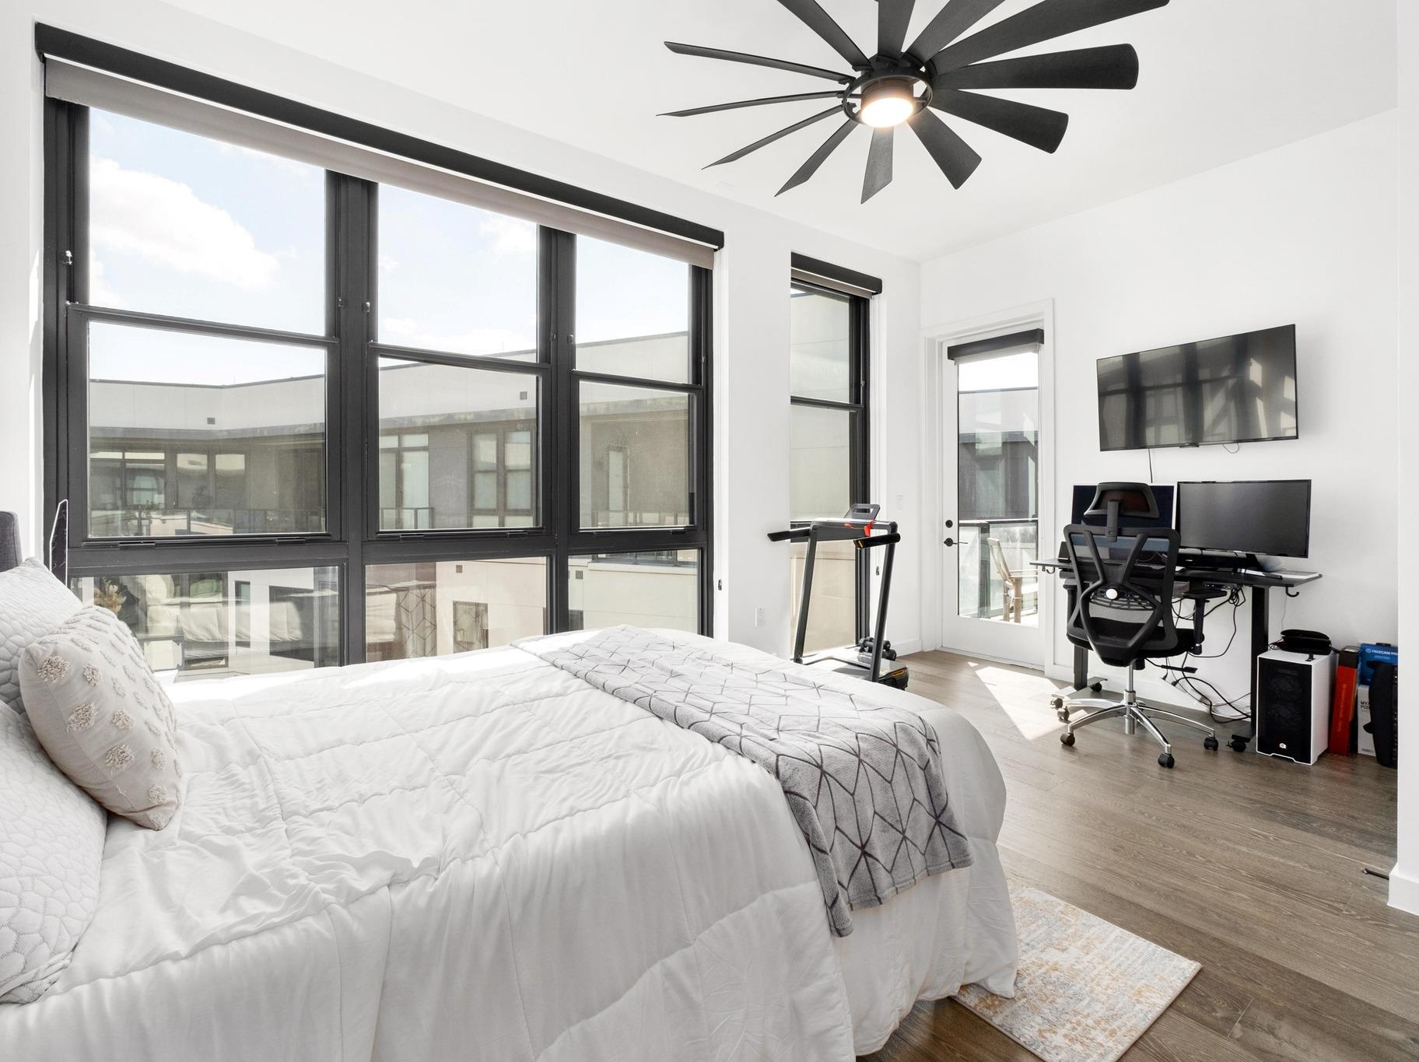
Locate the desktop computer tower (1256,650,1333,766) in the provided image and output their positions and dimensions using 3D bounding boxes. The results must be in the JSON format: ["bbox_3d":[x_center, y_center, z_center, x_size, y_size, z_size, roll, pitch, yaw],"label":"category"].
[{"bbox_3d":[2.829,0.826,3.206,0.398,0.459,0.209,-1,2,-37],"label":"desktop computer tower"}]

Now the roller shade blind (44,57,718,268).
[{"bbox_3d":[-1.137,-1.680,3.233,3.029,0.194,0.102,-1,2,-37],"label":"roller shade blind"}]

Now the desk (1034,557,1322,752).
[{"bbox_3d":[2.485,0.624,3.623,0.592,0.826,1.214,-1,2,-38],"label":"desk"}]

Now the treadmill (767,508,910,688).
[{"bbox_3d":[0.616,0.422,4.160,1.224,1.173,0.694,-1,2,-37],"label":"treadmill"}]

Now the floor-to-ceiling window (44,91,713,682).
[{"bbox_3d":[-1.226,-0.349,3.352,3.040,2.632,0.122,-1,2,-37],"label":"floor-to-ceiling window"}]

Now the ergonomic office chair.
[{"bbox_3d":[2.102,0.413,3.317,0.663,1.275,0.653,-1,2,-37],"label":"ergonomic office chair"}]

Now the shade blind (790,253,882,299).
[{"bbox_3d":[0.903,-1.766,4.763,0.979,0.204,0.102,-1,2,-37],"label":"shade blind"}]

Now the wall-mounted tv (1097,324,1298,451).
[{"bbox_3d":[2.681,-0.764,3.717,0.071,0.571,0.974,-6,4,-32],"label":"wall-mounted tv"}]

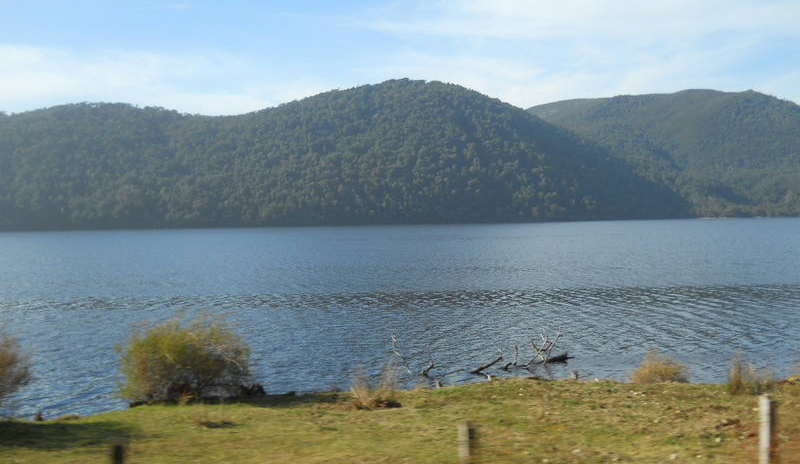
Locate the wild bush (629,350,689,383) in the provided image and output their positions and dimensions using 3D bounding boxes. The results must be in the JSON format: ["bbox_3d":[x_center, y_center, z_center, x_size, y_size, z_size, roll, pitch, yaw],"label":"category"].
[{"bbox_3d":[5.683,2.979,18.800,1.300,0.720,1.150,-1,1,0],"label":"wild bush"}]

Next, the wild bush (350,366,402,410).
[{"bbox_3d":[-0.453,2.882,15.800,0.930,0.820,0.850,-1,1,0],"label":"wild bush"}]

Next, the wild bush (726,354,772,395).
[{"bbox_3d":[6.948,2.823,17.000,0.900,0.820,0.800,-1,1,0],"label":"wild bush"}]

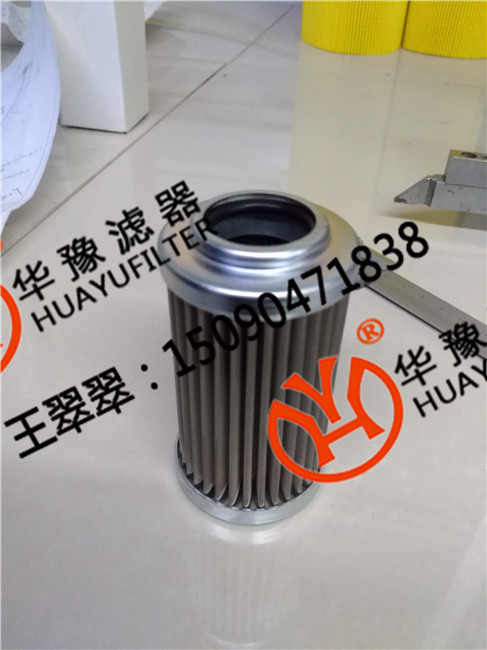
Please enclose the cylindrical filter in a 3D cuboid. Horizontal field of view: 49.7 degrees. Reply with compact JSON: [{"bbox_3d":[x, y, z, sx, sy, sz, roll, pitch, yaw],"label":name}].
[{"bbox_3d":[0.003,0.009,0.139,0.045,0.083,0.045,1,39,0],"label":"cylindrical filter"}]

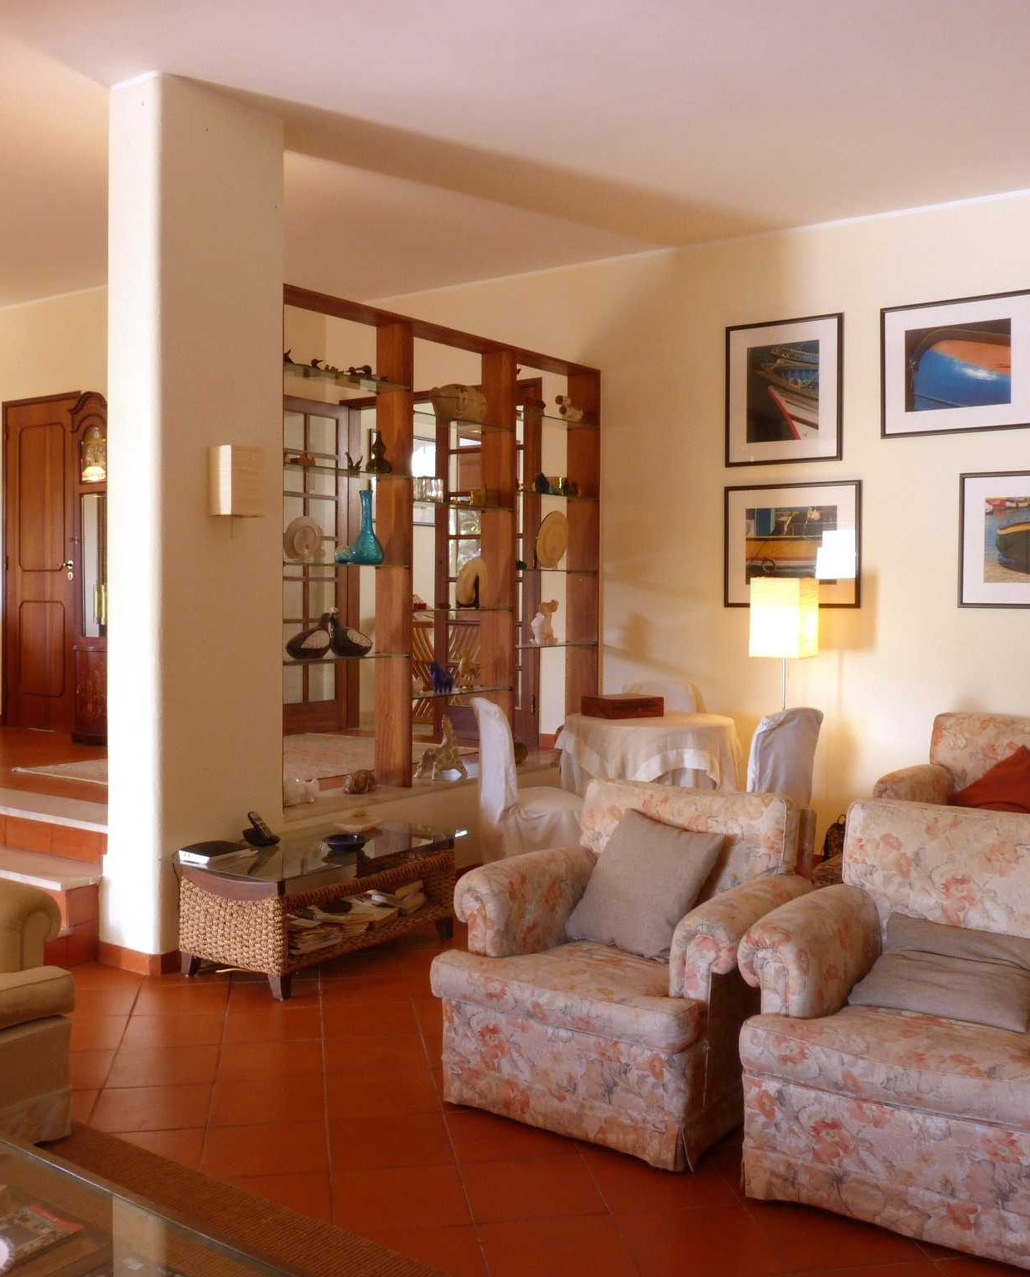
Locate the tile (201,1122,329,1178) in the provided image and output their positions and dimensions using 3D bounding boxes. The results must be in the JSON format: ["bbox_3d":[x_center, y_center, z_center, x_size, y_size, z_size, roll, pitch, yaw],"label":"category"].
[{"bbox_3d":[-0.612,1.266,3.029,0.302,0.015,0.298,0,2,-10],"label":"tile"}]

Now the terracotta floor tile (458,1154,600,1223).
[{"bbox_3d":[0.038,1.287,2.869,0.300,0.012,0.300,0,2,-10],"label":"terracotta floor tile"}]

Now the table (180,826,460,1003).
[{"bbox_3d":[-0.713,0.986,4.603,0.564,0.418,1.046,2,3,35],"label":"table"}]

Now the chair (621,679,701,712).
[{"bbox_3d":[0.664,0.682,6.263,0.460,0.915,0.540,2,3,30],"label":"chair"}]

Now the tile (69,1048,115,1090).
[{"bbox_3d":[-1.314,1.242,3.498,0.302,0.015,0.298,0,2,-10],"label":"tile"}]

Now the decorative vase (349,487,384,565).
[{"bbox_3d":[-0.643,-0.490,5.375,0.145,0.328,0.145,0,2,0],"label":"decorative vase"}]

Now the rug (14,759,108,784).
[{"bbox_3d":[-1.337,0.640,6.566,1.380,0.012,2.060,2,3,35],"label":"rug"}]

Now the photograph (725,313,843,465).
[{"bbox_3d":[1.361,-1.253,6.267,0.630,0.725,0.022,2,3,35],"label":"photograph"}]

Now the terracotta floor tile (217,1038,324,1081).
[{"bbox_3d":[-0.714,1.242,3.604,0.302,0.015,0.298,0,2,-10],"label":"terracotta floor tile"}]

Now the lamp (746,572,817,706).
[{"bbox_3d":[1.295,0.439,5.967,0.240,1.464,0.240,2,3,35],"label":"lamp"}]

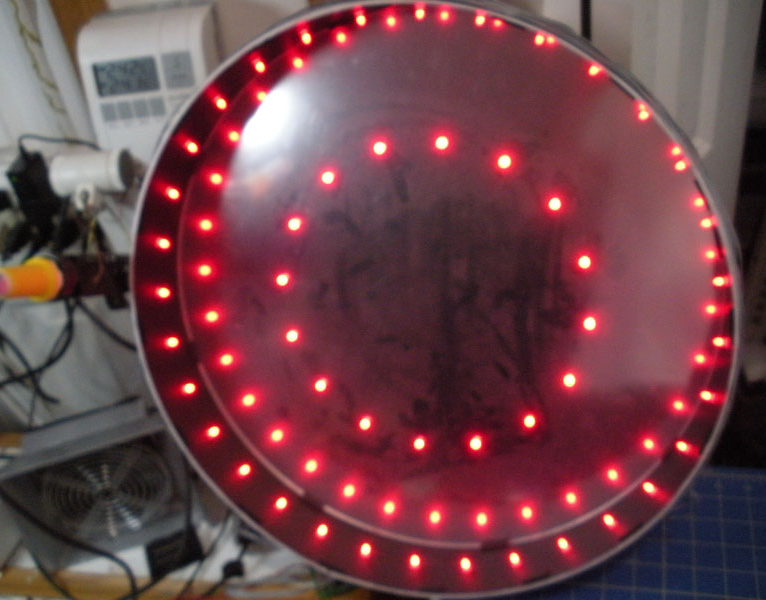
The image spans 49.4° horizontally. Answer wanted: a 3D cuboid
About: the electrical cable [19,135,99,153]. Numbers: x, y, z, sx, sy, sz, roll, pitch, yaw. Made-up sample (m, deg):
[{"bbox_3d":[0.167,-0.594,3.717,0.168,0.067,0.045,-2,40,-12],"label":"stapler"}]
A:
[{"bbox_3d":[-0.329,-0.158,0.840,0.082,0.018,0.020,-26,42,-15],"label":"electrical cable"}]

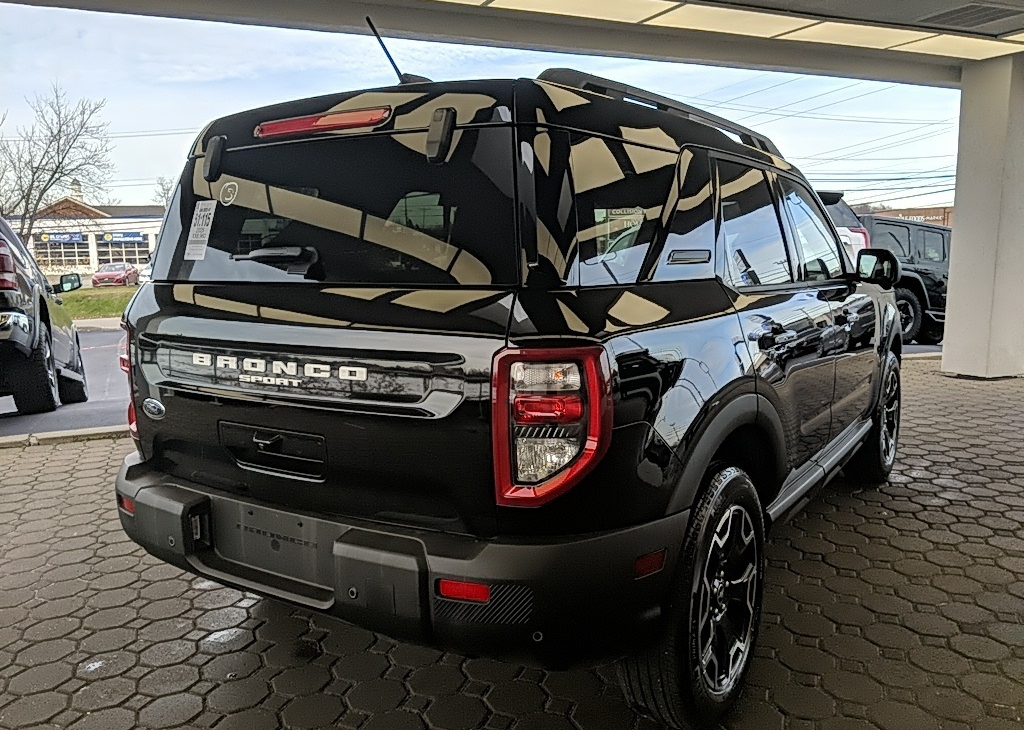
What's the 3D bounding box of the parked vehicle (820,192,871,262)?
[{"bbox_3d":[3.235,-1.494,11.826,1.930,1.760,4.750,-2,6,-7],"label":"parked vehicle"}]

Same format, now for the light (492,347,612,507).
[{"bbox_3d":[0.084,0.128,1.533,0.210,0.312,0.135,2,8,20],"label":"light"}]

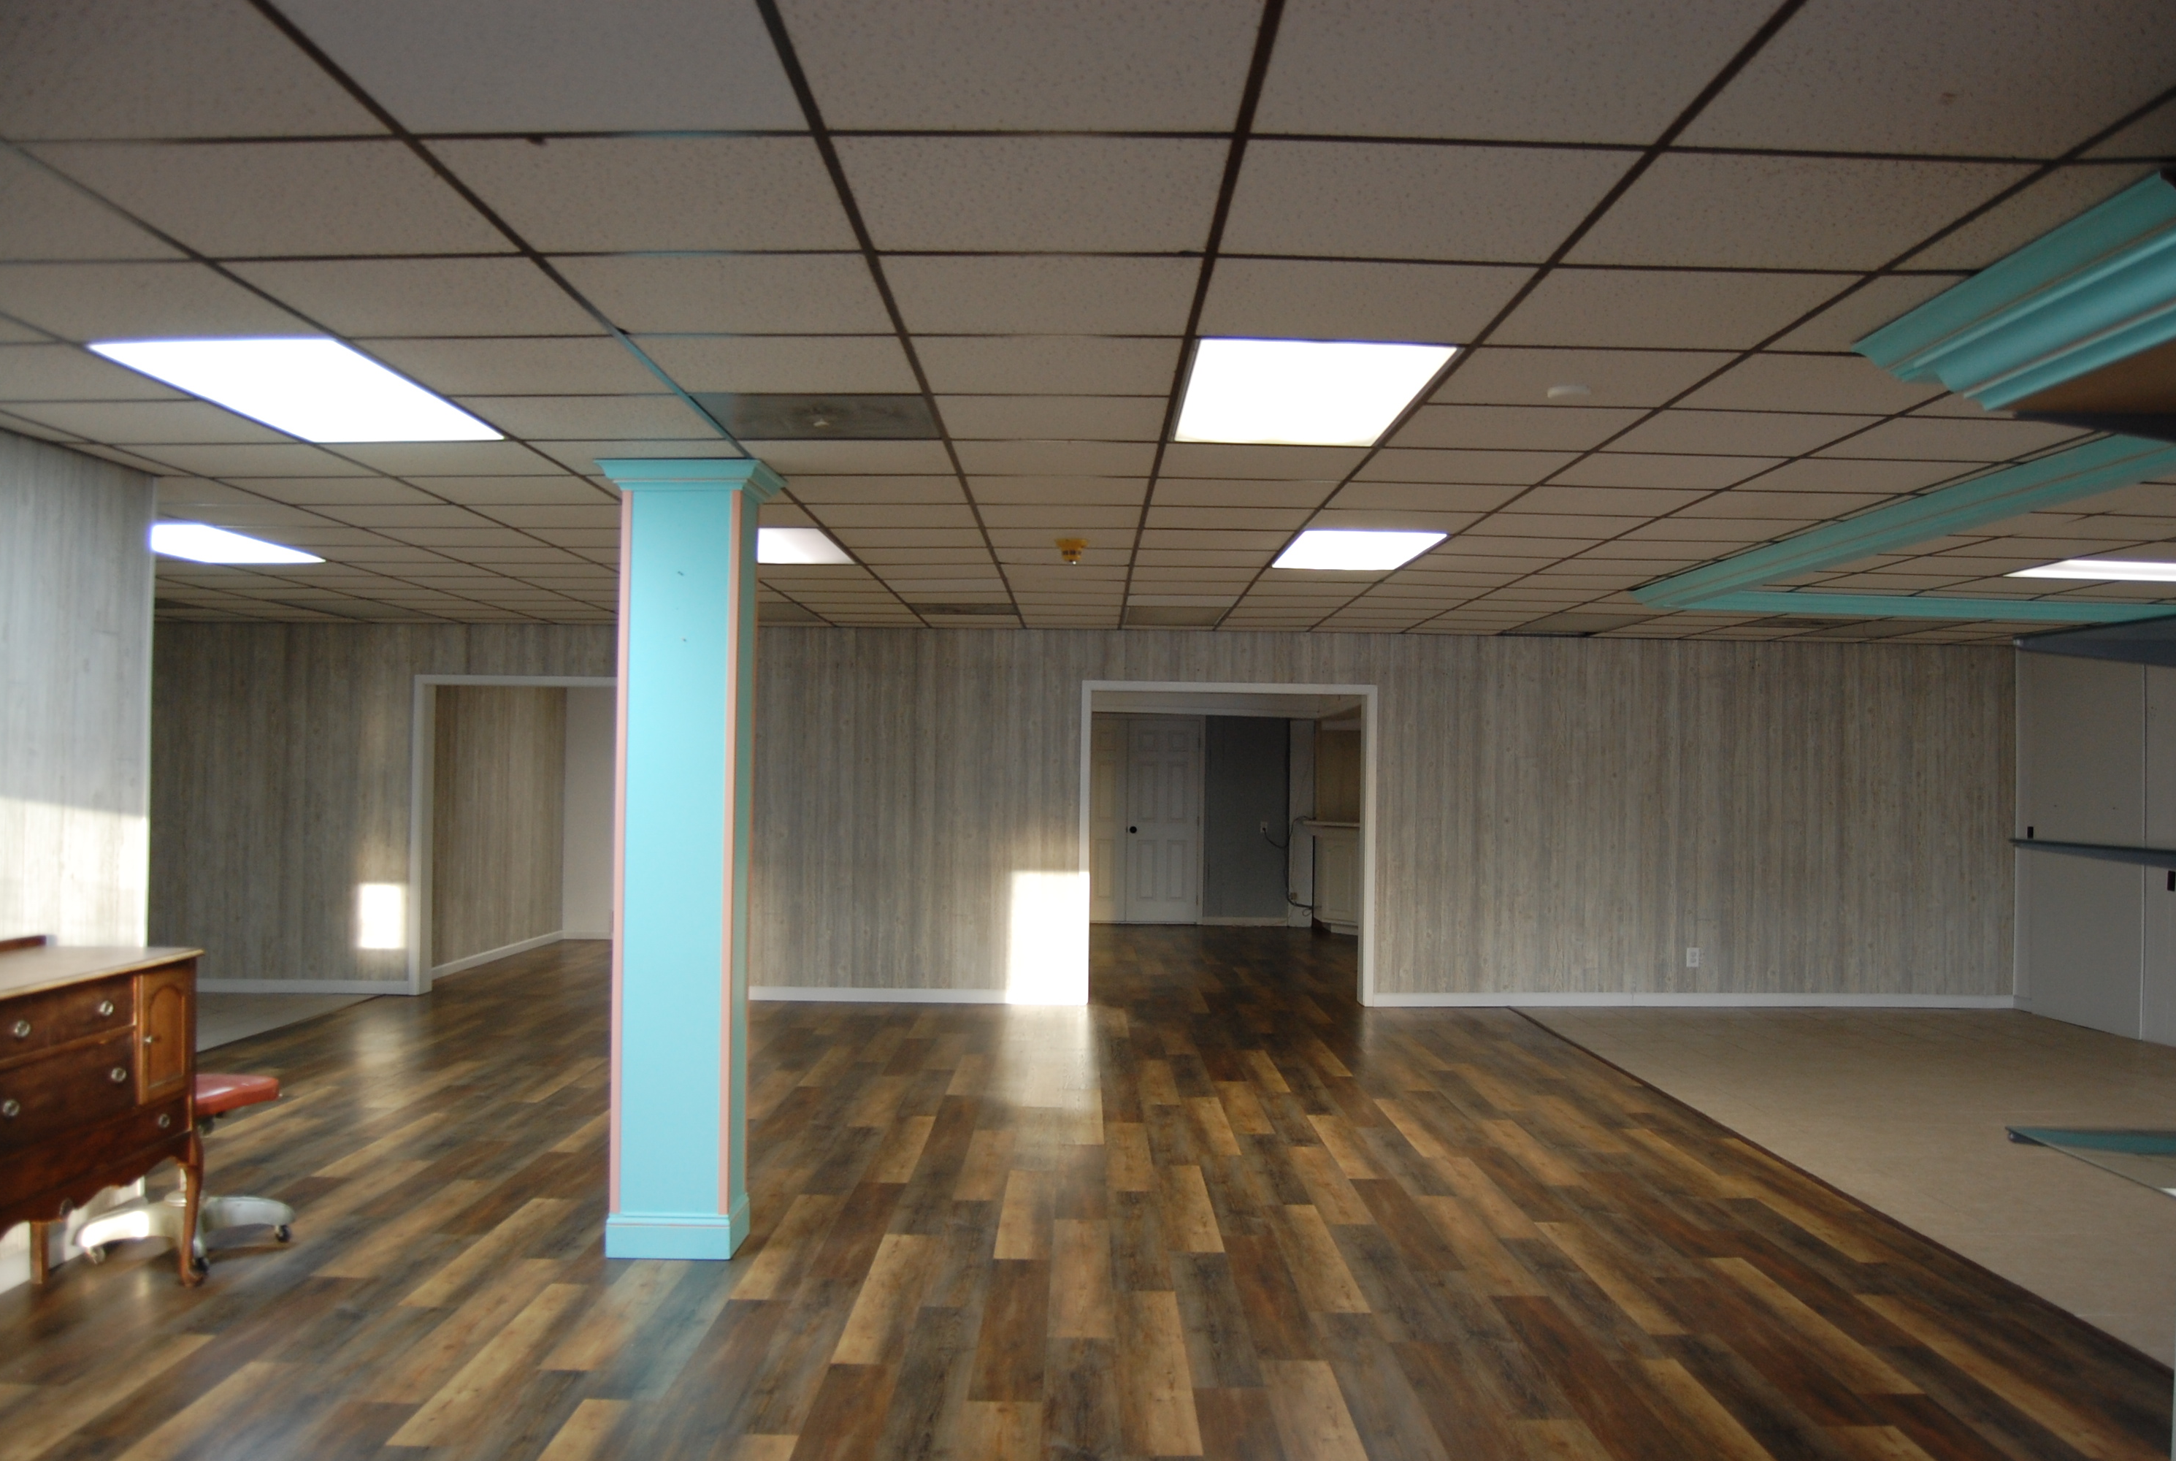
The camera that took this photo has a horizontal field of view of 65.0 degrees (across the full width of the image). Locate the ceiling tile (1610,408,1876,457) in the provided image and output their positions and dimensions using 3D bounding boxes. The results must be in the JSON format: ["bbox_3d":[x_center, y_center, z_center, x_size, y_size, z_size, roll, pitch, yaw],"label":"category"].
[{"bbox_3d":[1.739,-0.811,4.572,0.605,0.020,0.605,1,-1,0],"label":"ceiling tile"}]

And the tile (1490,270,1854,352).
[{"bbox_3d":[1.133,-0.839,3.362,0.605,0.020,0.605,1,-1,0],"label":"tile"}]

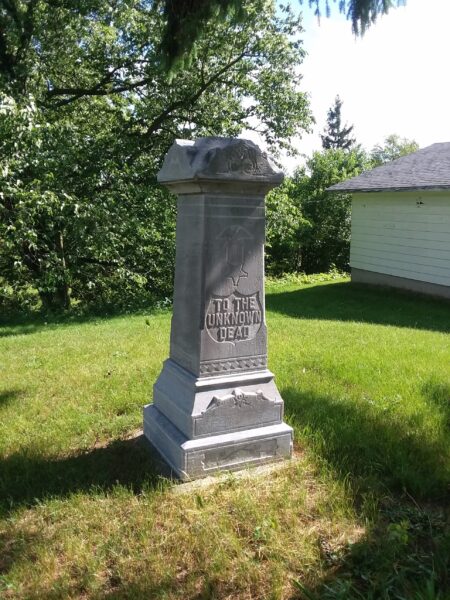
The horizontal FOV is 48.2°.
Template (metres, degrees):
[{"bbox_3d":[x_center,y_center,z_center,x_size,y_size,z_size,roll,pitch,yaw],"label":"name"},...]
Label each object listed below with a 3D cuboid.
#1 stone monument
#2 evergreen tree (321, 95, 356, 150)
[{"bbox_3d":[-0.050,-0.006,3.415,0.780,2.110,0.780,-3,10,-27],"label":"stone monument"},{"bbox_3d":[7.876,-9.151,36.227,4.300,10.650,4.300,3,9,12],"label":"evergreen tree"}]

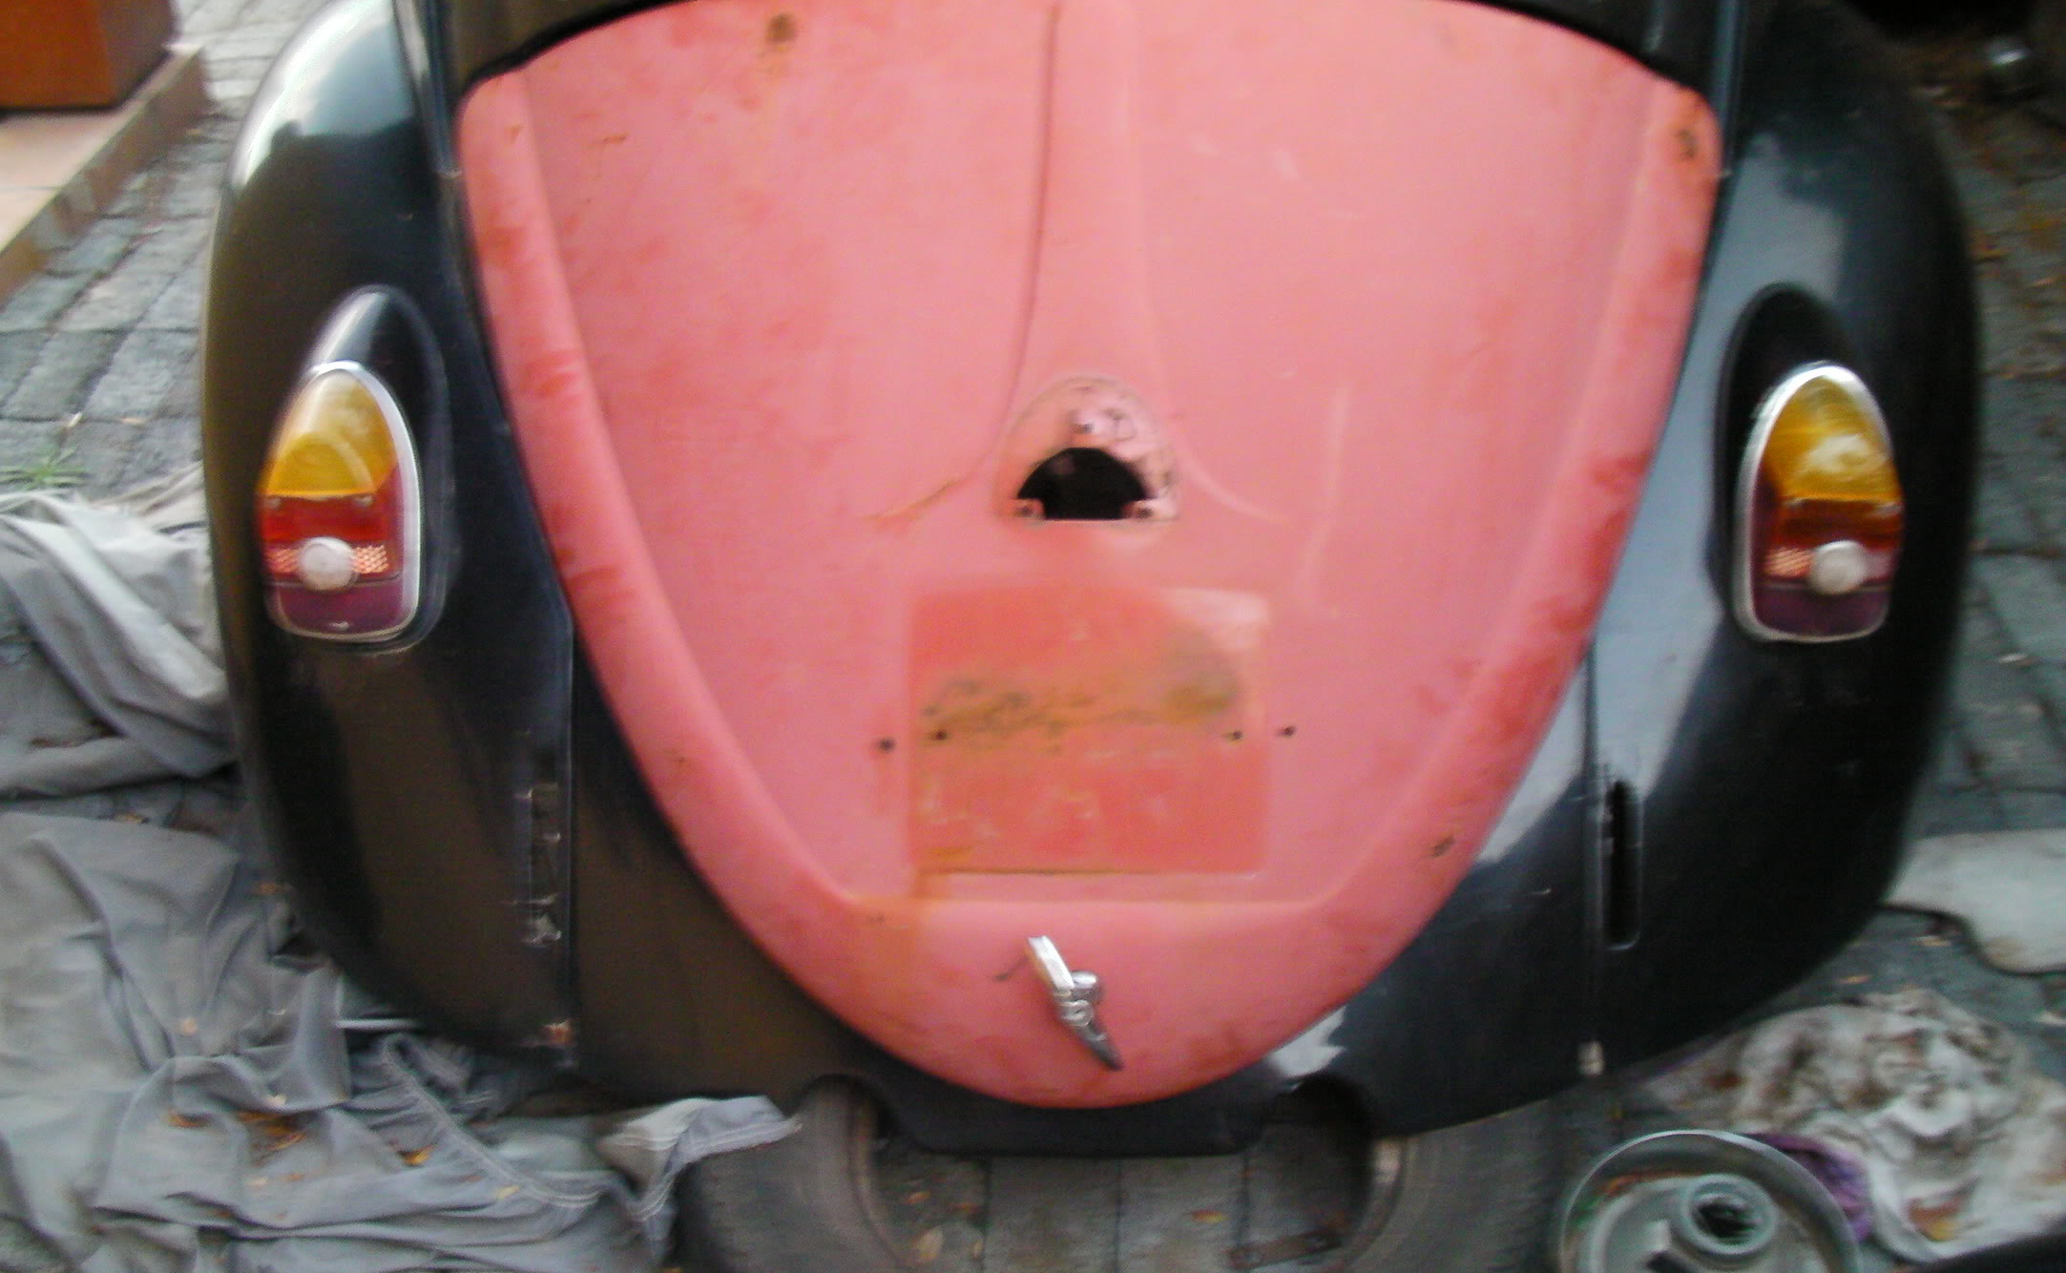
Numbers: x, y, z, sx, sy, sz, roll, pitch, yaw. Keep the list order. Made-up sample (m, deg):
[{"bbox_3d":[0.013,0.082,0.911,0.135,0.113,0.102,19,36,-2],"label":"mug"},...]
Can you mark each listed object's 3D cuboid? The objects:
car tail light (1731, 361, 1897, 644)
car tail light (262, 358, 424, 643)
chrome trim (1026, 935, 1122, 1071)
[{"bbox_3d":[0.529,-0.092,1.535,0.106,0.190,0.050,-2,20,-2],"label":"car tail light"},{"bbox_3d":[-0.466,-0.092,1.535,0.106,0.190,0.050,3,20,4],"label":"car tail light"},{"bbox_3d":[0.027,0.234,1.450,0.030,0.102,0.040,-26,20,12],"label":"chrome trim"}]

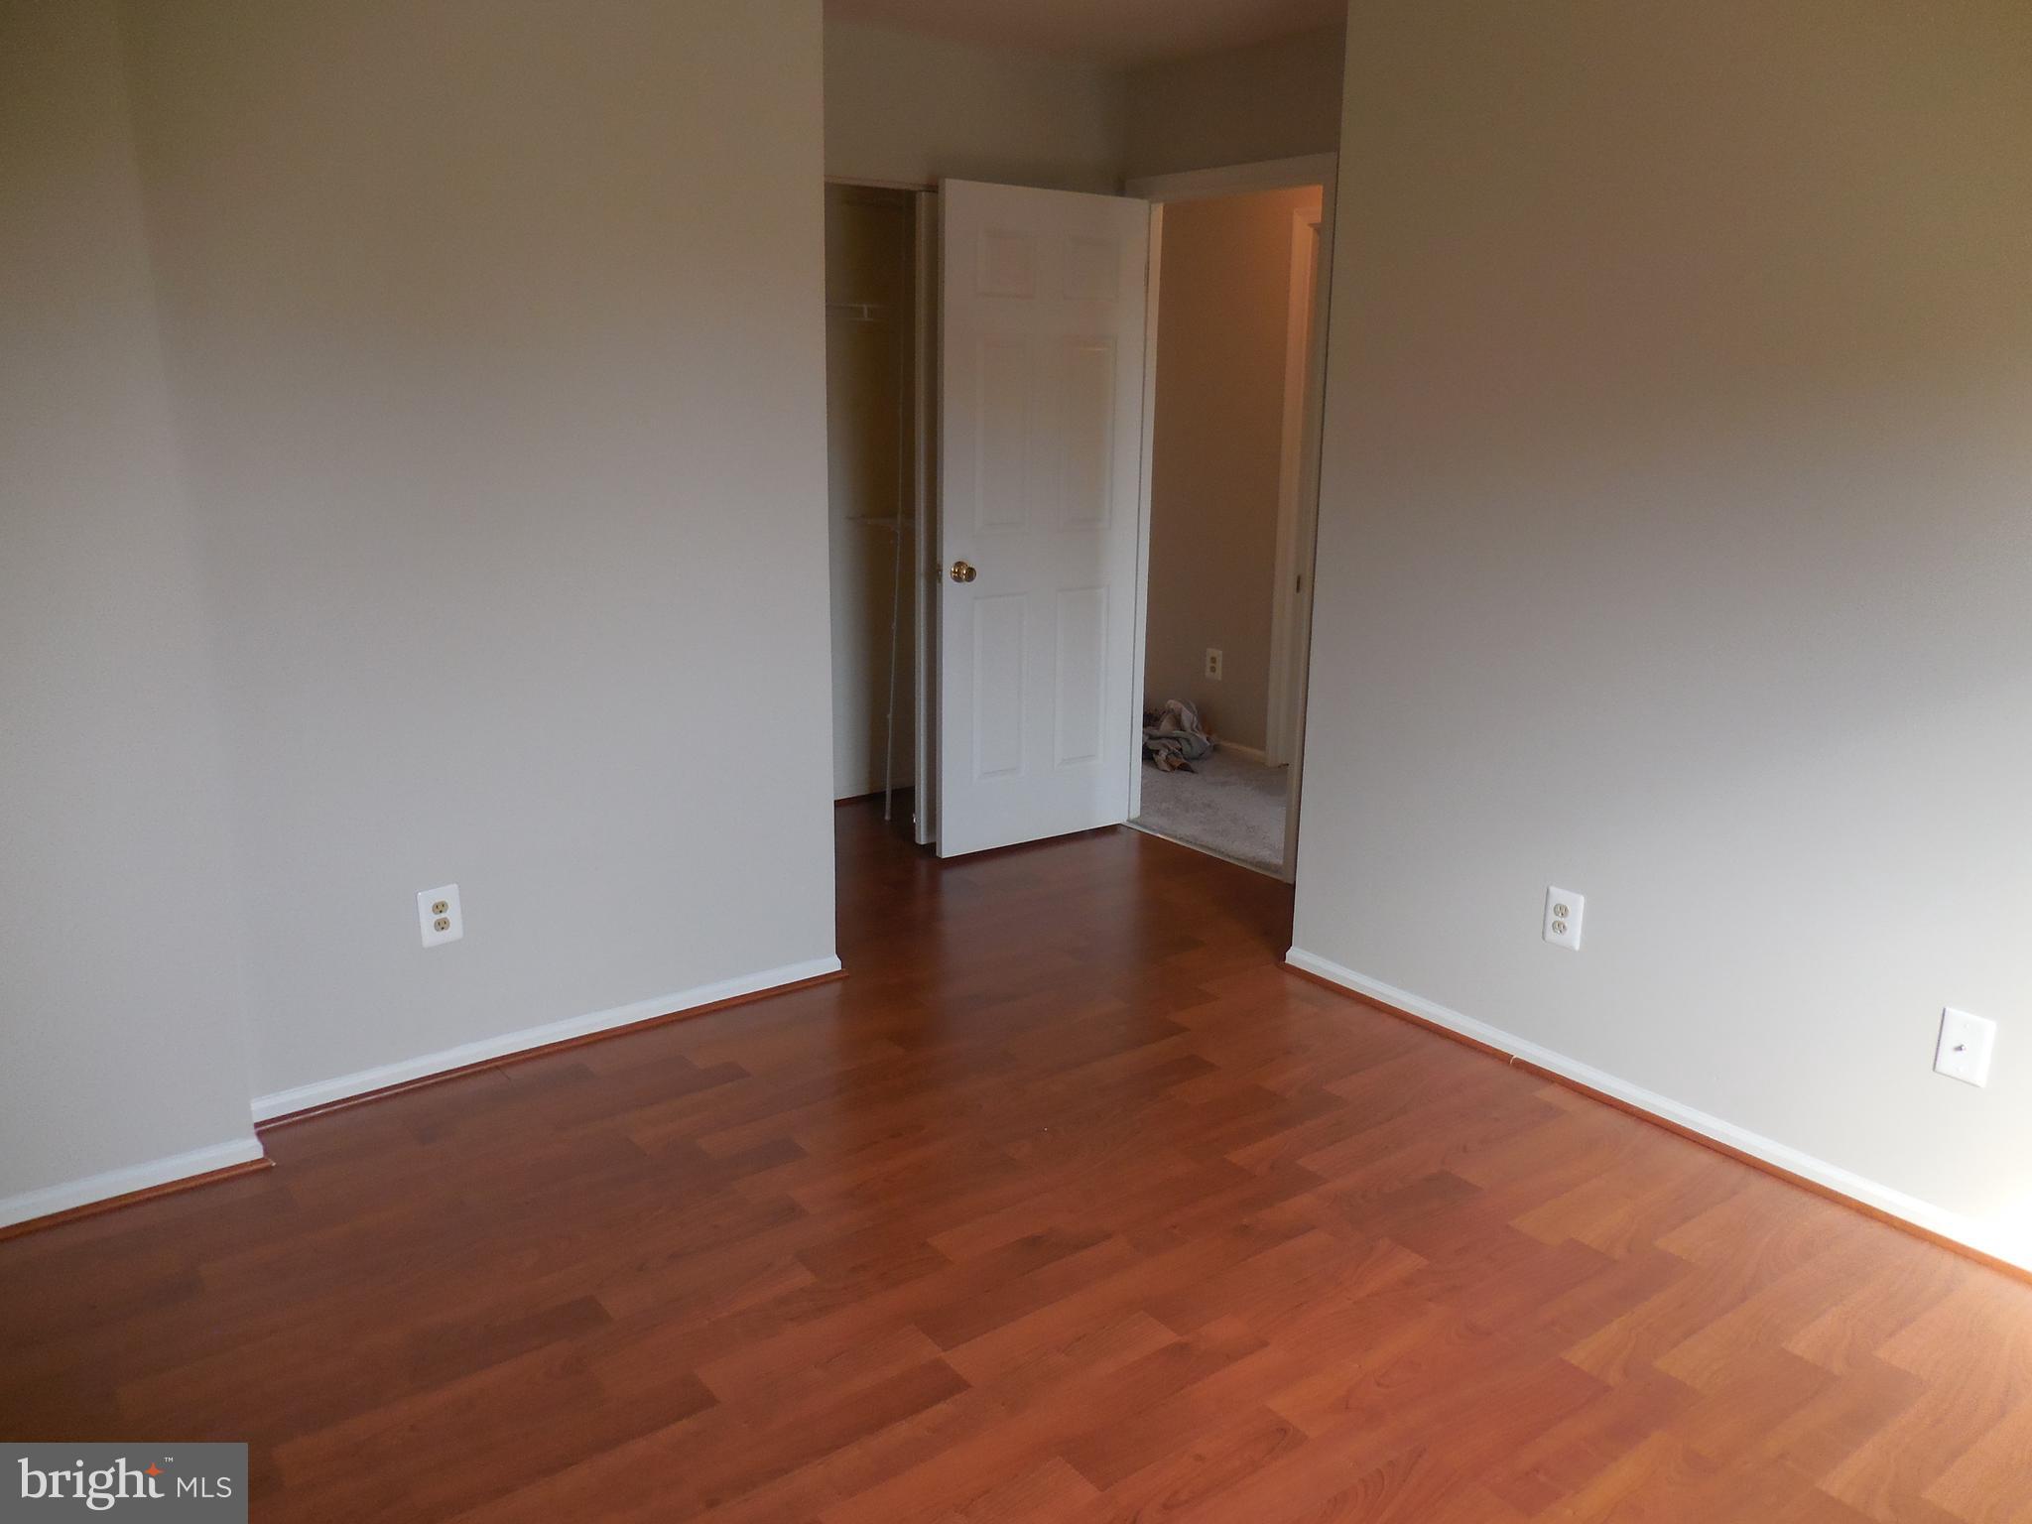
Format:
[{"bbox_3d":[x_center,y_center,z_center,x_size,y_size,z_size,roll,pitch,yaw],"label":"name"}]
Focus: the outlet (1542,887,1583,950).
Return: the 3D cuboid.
[{"bbox_3d":[1.181,0.339,3.165,0.010,0.122,0.079,-10,18,-36],"label":"outlet"}]

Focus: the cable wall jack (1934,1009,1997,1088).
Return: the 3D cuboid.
[{"bbox_3d":[1.653,0.497,2.557,0.012,0.122,0.079,-10,18,-36],"label":"cable wall jack"}]

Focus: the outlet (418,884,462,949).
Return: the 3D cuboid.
[{"bbox_3d":[-1.211,0.325,3.090,0.079,0.122,0.010,-10,18,-36],"label":"outlet"}]

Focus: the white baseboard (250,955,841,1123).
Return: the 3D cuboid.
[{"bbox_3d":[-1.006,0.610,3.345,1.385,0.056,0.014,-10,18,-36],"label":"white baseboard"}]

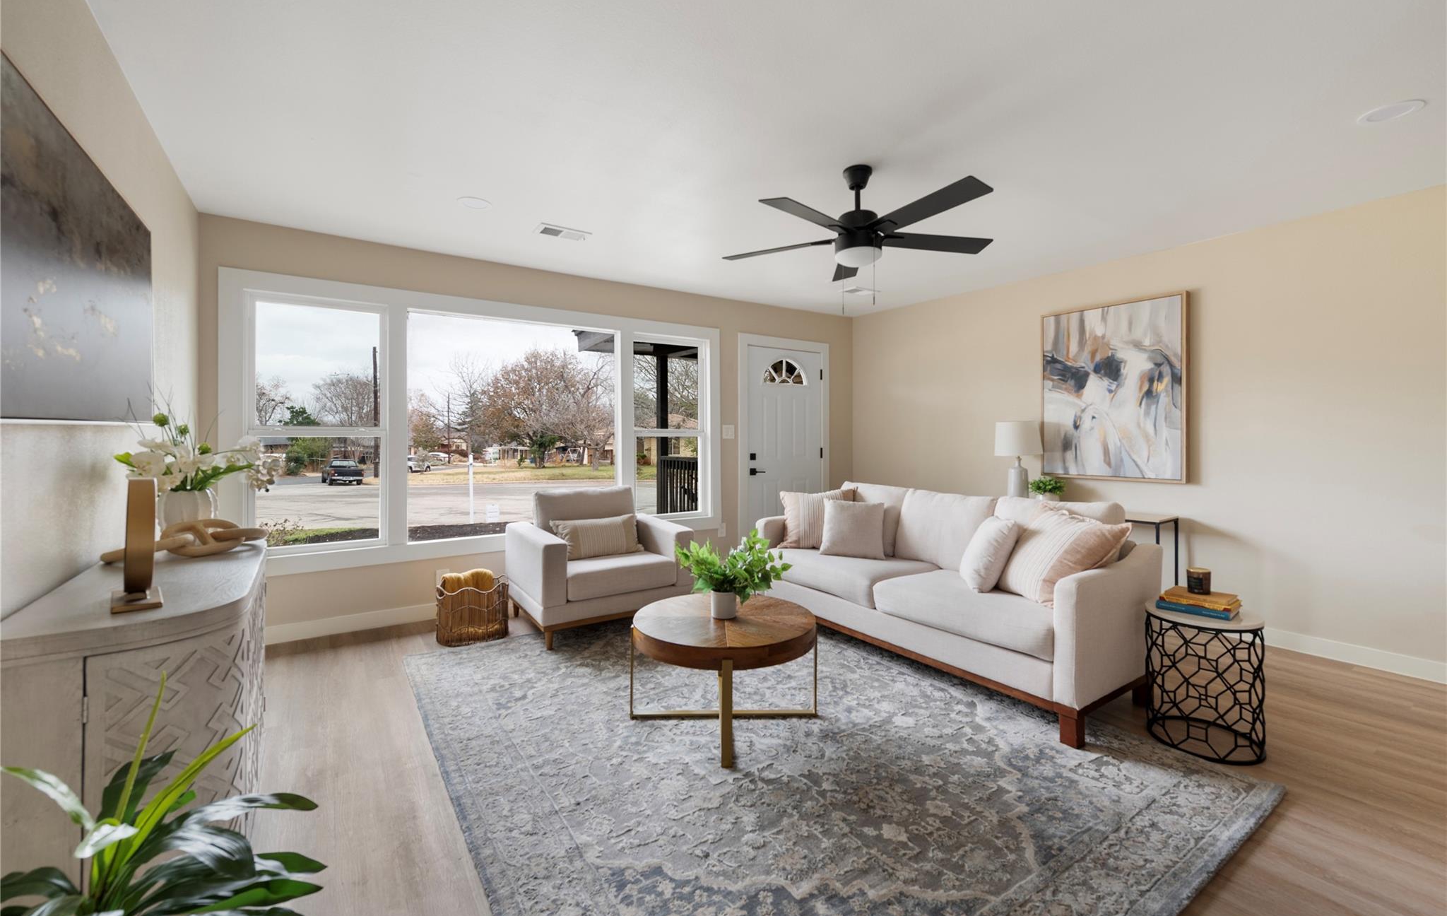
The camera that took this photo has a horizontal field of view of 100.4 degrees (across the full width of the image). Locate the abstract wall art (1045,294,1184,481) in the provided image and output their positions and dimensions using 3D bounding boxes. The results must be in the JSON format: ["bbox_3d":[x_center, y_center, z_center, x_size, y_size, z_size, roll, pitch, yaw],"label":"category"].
[{"bbox_3d":[2.666,-0.463,4.181,0.045,1.215,0.920,-1,2,-34],"label":"abstract wall art"}]

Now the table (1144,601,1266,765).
[{"bbox_3d":[1.975,0.888,2.471,0.420,0.530,0.420,-1,2,-34],"label":"table"}]

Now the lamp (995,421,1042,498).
[{"bbox_3d":[2.252,0.039,4.632,0.330,0.645,0.330,-1,2,-34],"label":"lamp"}]

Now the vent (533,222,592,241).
[{"bbox_3d":[-0.961,-1.347,3.627,0.315,0.020,0.185,-1,2,-34],"label":"vent"}]

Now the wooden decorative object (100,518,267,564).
[{"bbox_3d":[-1.605,0.244,1.821,0.160,0.085,0.380,2,3,40],"label":"wooden decorative object"}]

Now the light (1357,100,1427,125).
[{"bbox_3d":[2.532,-1.304,2.287,0.182,0.012,0.182,-1,2,-34],"label":"light"}]

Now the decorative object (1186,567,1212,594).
[{"bbox_3d":[1.981,0.513,2.504,0.079,0.093,0.079,-1,2,-28],"label":"decorative object"}]

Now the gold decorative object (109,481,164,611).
[{"bbox_3d":[-1.356,0.193,1.395,0.265,0.285,0.082,2,2,43],"label":"gold decorative object"}]

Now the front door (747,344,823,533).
[{"bbox_3d":[0.598,0.008,5.782,0.915,2.050,0.050,-1,2,-34],"label":"front door"}]

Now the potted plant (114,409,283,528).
[{"bbox_3d":[-1.761,0.076,2.045,0.410,0.470,0.390,-1,2,-34],"label":"potted plant"}]

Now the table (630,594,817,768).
[{"bbox_3d":[0.006,0.921,2.643,0.830,0.427,0.830,0,2,-1],"label":"table"}]

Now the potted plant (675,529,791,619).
[{"bbox_3d":[0.044,0.493,2.604,0.490,0.380,0.430,0,2,0],"label":"potted plant"}]

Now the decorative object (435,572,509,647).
[{"bbox_3d":[-1.526,0.904,3.692,0.385,0.400,0.240,-1,2,-34],"label":"decorative object"}]

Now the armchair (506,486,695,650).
[{"bbox_3d":[-0.825,0.649,3.999,0.980,0.845,0.840,-1,2,-33],"label":"armchair"}]

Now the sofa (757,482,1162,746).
[{"bbox_3d":[1.138,0.647,3.411,0.840,0.900,2.050,-1,2,-34],"label":"sofa"}]

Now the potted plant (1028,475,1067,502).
[{"bbox_3d":[2.347,0.251,4.351,0.240,0.235,0.250,-1,2,-34],"label":"potted plant"}]

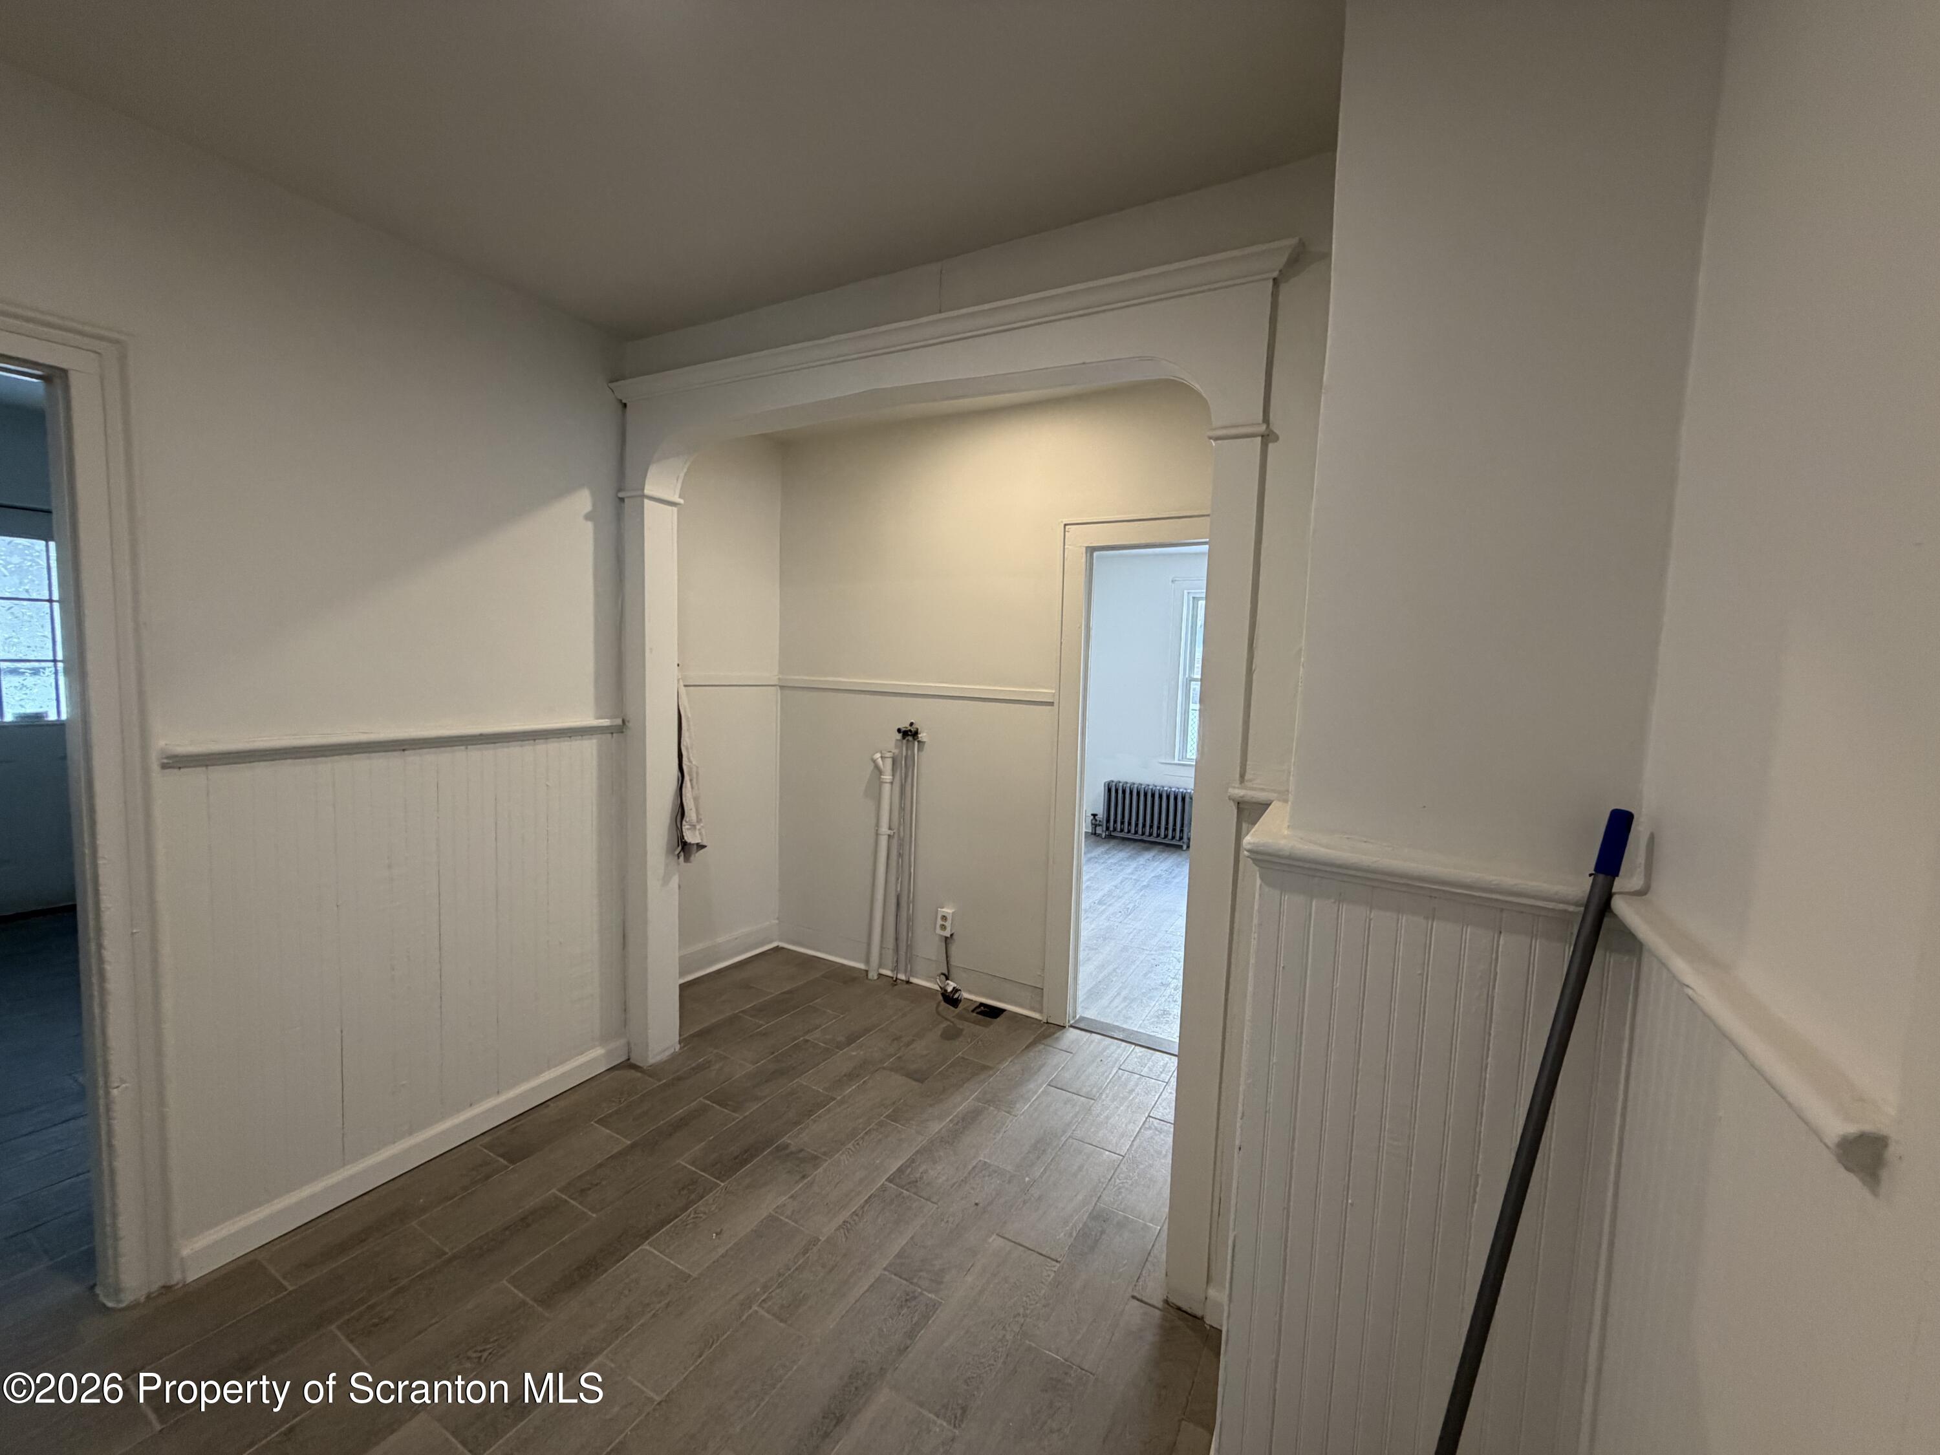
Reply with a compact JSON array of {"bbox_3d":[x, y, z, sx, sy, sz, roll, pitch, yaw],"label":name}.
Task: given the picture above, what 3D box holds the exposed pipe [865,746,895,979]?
[{"bbox_3d":[-0.410,0.644,3.656,0.115,1.085,0.065,5,6,30],"label":"exposed pipe"}]

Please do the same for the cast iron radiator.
[{"bbox_3d":[1.492,0.741,6.767,0.860,0.500,0.200,5,6,30],"label":"cast iron radiator"}]

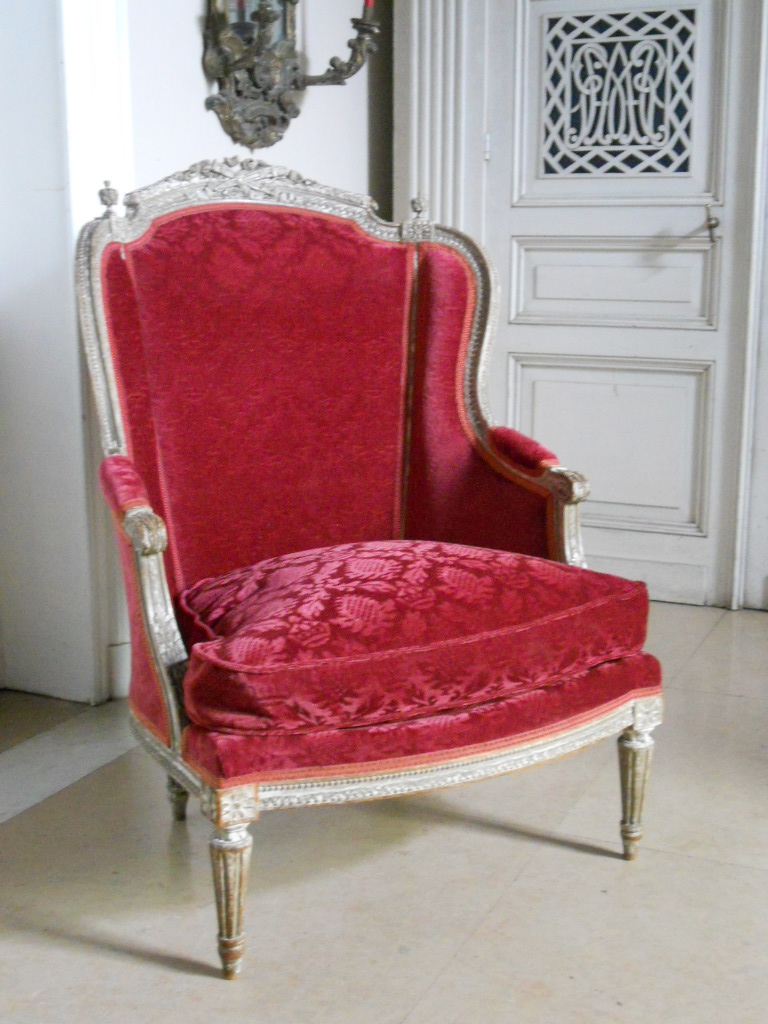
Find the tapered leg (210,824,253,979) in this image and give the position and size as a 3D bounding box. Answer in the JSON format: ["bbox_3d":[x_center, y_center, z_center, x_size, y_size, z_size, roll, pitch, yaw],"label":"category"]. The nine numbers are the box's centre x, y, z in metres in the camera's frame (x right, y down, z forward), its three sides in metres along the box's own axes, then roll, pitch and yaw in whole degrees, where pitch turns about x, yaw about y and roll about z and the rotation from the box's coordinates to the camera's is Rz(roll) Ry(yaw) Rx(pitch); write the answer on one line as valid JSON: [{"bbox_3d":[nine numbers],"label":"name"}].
[{"bbox_3d":[-0.206,0.516,1.821,0.057,0.228,0.057,0,11,0],"label":"tapered leg"}]

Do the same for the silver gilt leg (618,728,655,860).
[{"bbox_3d":[0.395,0.447,2.171,0.057,0.228,0.057,0,11,0],"label":"silver gilt leg"}]

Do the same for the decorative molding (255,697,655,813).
[{"bbox_3d":[0.144,0.347,1.943,0.702,0.049,0.077,-7,13,-30],"label":"decorative molding"}]

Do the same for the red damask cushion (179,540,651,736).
[{"bbox_3d":[-0.006,0.138,2.058,0.773,0.173,0.495,-7,13,-30],"label":"red damask cushion"}]

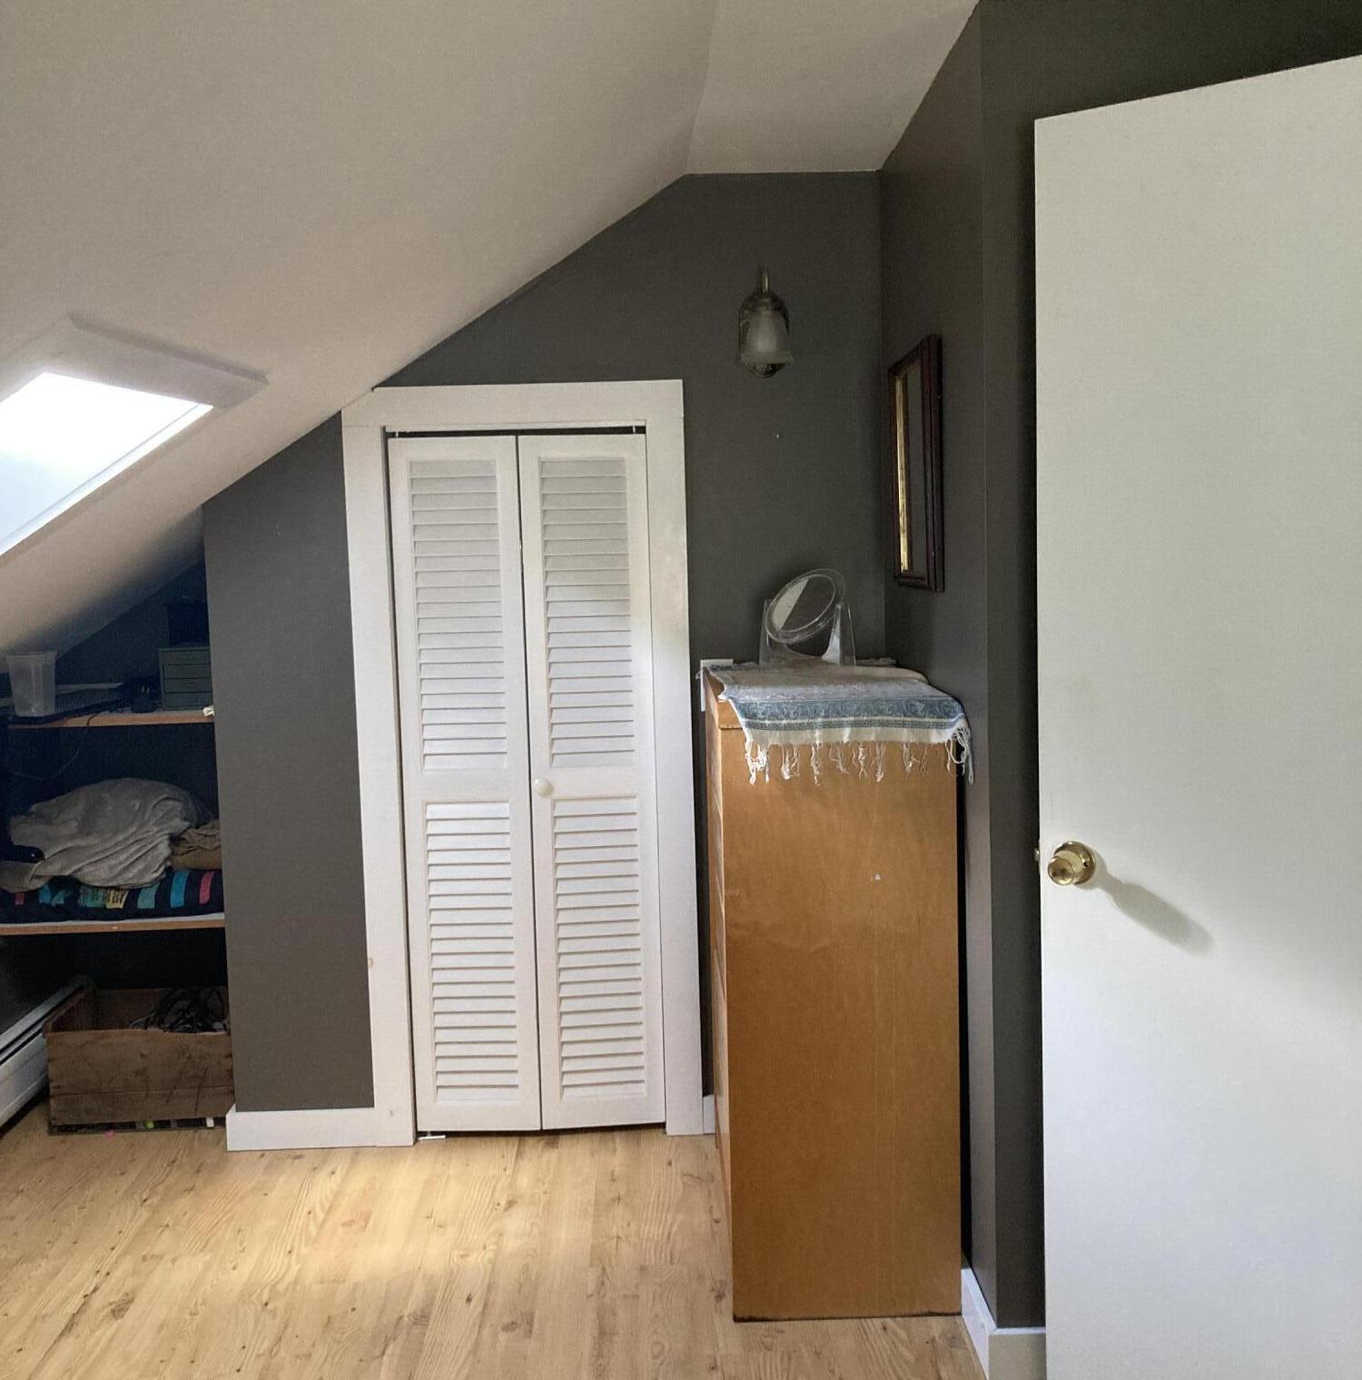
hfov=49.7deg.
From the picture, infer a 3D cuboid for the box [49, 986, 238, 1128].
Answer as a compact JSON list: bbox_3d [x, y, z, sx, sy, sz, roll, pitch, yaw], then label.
[{"bbox_3d":[-1.357,0.960,3.861,0.475,0.262,0.370,-2,5,-3],"label":"box"}]

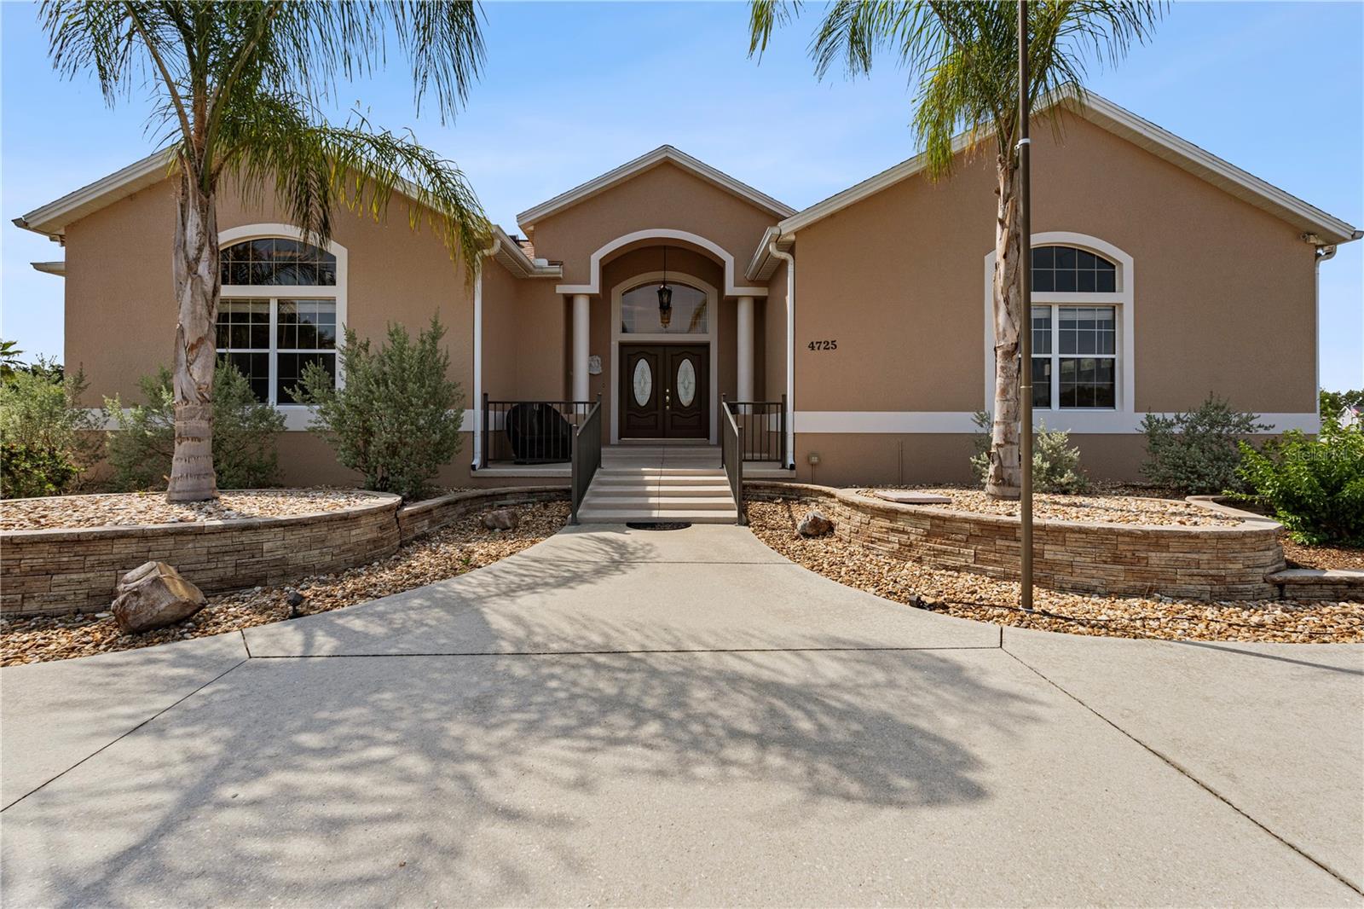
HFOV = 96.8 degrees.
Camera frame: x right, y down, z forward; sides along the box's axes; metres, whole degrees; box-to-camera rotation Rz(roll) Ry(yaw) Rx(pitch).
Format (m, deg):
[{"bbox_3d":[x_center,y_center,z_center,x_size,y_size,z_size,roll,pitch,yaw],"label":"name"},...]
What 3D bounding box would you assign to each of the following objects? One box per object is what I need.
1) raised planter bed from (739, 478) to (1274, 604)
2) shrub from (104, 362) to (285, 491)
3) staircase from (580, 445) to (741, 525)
[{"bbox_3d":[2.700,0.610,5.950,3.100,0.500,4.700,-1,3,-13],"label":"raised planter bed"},{"bbox_3d":[-6.650,-0.380,8.400,2.100,1.750,1.900,0,3,-1],"label":"shrub"},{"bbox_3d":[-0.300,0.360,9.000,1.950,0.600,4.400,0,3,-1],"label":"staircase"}]

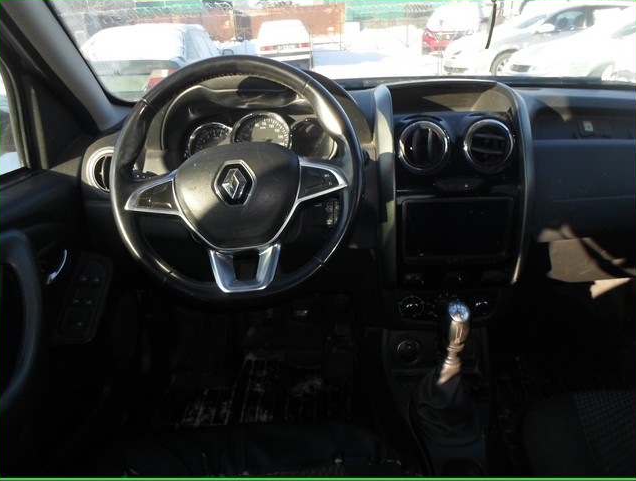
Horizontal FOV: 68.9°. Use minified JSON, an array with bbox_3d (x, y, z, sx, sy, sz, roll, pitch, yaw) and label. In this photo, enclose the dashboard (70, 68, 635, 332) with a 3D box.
[{"bbox_3d":[0.240,-0.120,0.951,1.370,0.430,0.440,0,25,0],"label":"dashboard"}]

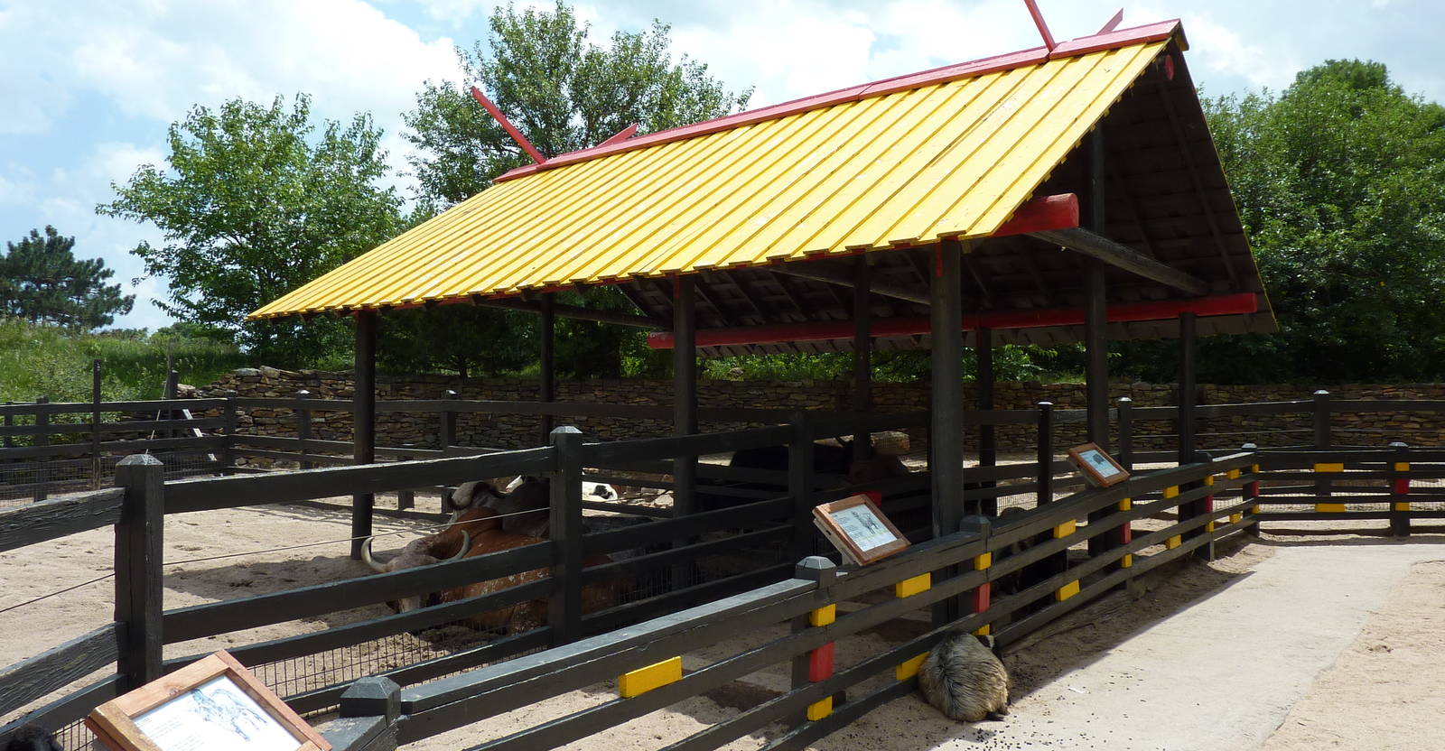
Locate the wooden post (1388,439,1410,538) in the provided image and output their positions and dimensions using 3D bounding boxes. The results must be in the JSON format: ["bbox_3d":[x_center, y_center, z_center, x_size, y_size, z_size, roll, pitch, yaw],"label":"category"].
[{"bbox_3d":[7.393,1.252,11.400,0.170,1.070,0.170,0,-2,8],"label":"wooden post"}]

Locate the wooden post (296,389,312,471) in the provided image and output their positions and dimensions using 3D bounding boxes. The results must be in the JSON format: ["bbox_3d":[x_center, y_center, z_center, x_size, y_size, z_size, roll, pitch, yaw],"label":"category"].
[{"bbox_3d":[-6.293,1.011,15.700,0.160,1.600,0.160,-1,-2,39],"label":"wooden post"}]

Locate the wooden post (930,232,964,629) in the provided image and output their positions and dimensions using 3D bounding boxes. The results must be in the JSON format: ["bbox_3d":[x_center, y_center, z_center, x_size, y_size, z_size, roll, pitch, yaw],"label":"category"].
[{"bbox_3d":[1.575,0.403,7.300,0.225,2.720,0.225,-1,-2,39],"label":"wooden post"}]

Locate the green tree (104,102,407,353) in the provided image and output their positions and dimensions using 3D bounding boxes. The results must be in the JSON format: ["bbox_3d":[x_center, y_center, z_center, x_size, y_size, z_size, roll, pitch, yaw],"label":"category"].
[{"bbox_3d":[-12.224,-3.841,27.000,7.800,6.900,7.200,0,-2,0],"label":"green tree"}]

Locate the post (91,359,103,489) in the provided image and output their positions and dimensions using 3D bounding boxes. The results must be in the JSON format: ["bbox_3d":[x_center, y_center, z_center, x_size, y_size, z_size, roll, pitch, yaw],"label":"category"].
[{"bbox_3d":[-9.589,0.822,16.000,0.120,2.150,0.120,-1,-2,39],"label":"post"}]

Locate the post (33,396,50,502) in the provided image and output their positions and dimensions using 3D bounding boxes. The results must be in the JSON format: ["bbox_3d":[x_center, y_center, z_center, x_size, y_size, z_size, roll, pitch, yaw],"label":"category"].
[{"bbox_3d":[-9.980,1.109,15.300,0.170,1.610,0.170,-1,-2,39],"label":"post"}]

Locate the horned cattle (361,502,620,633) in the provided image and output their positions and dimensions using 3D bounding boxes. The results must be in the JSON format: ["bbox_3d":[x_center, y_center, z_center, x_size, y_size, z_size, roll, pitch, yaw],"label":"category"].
[{"bbox_3d":[-1.700,1.396,7.800,2.000,0.920,0.850,1,-2,-30],"label":"horned cattle"}]

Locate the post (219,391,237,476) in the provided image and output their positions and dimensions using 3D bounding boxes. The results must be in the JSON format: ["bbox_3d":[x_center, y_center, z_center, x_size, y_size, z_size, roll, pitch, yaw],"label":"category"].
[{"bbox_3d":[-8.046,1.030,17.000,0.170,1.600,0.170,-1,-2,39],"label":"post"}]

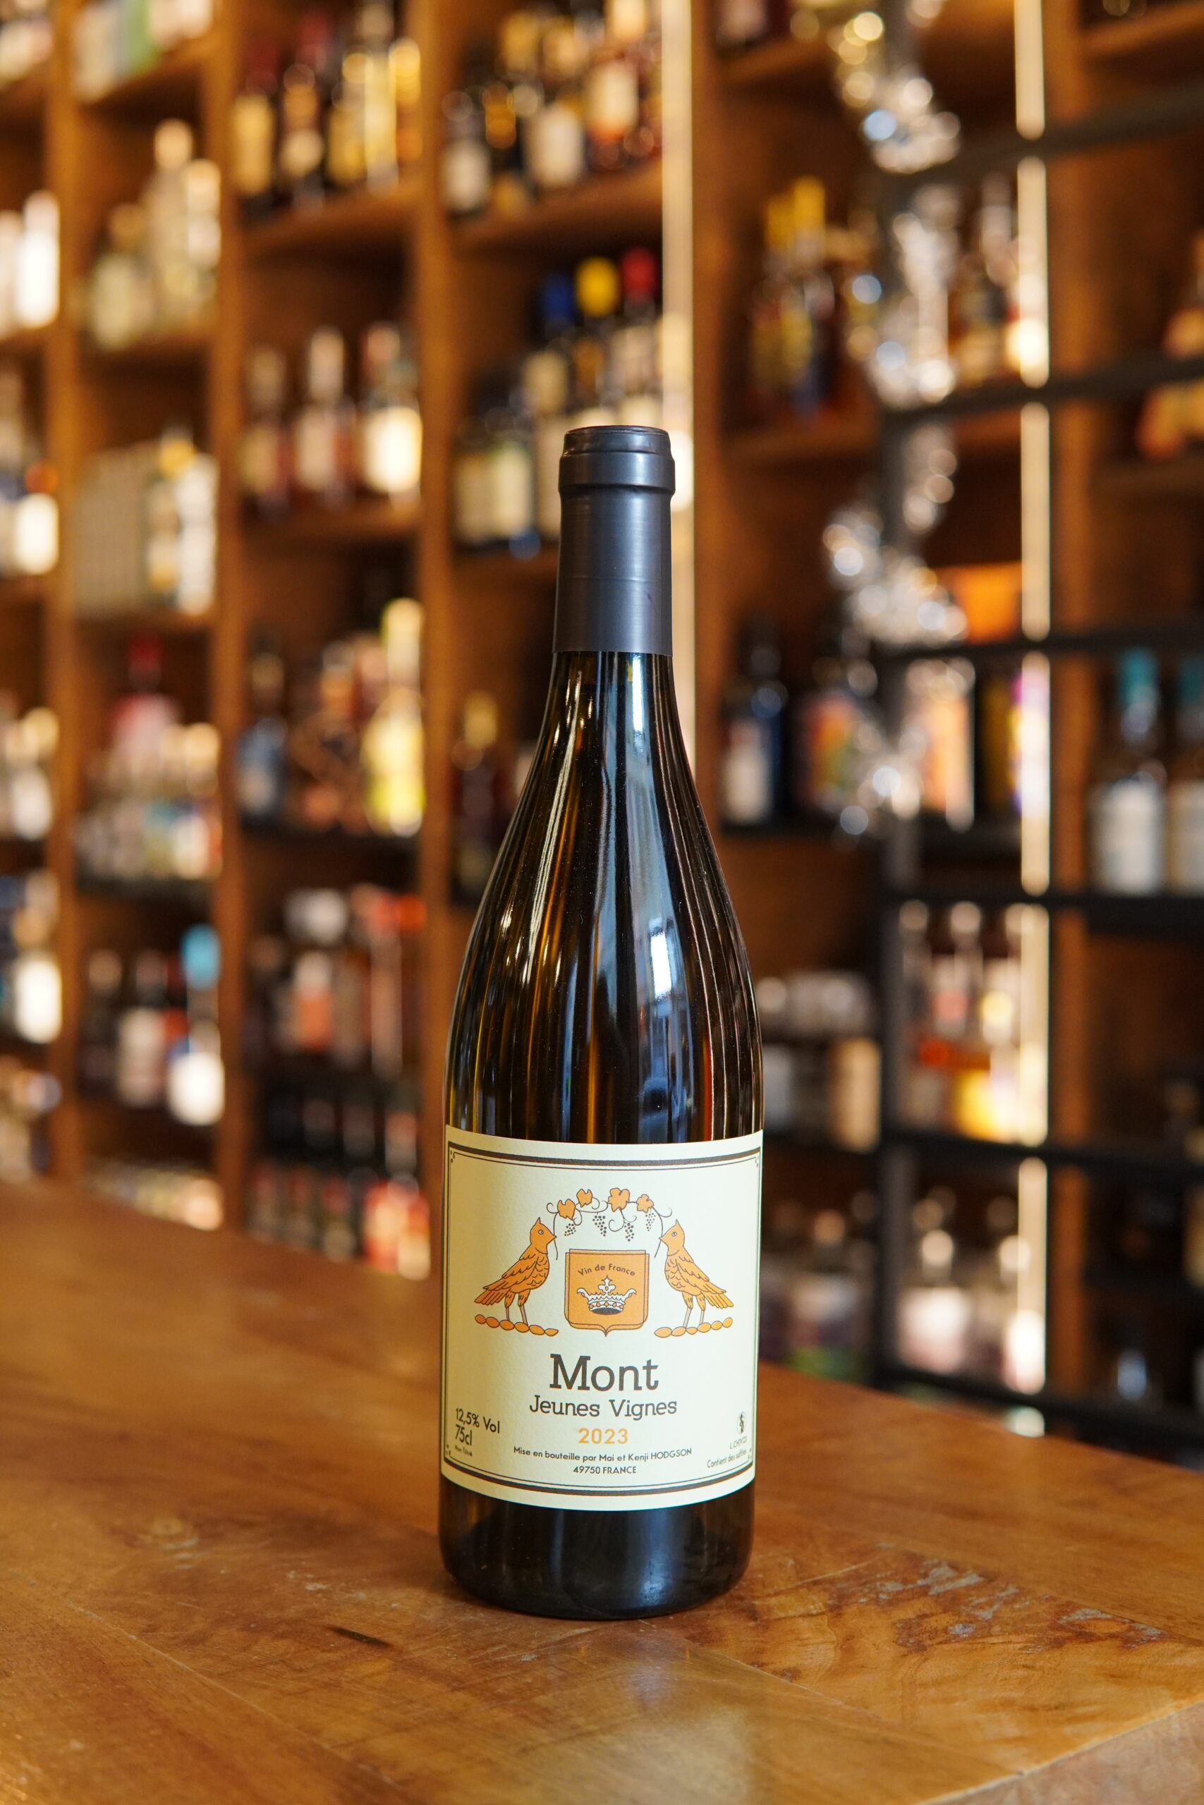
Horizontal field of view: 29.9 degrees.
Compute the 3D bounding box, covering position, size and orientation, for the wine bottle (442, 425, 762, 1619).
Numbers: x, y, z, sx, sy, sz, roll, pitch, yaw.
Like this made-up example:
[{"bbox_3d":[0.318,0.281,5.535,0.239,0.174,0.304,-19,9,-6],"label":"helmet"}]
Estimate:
[{"bbox_3d":[0.002,0.028,0.590,0.083,0.298,0.083,1,3,0],"label":"wine bottle"}]

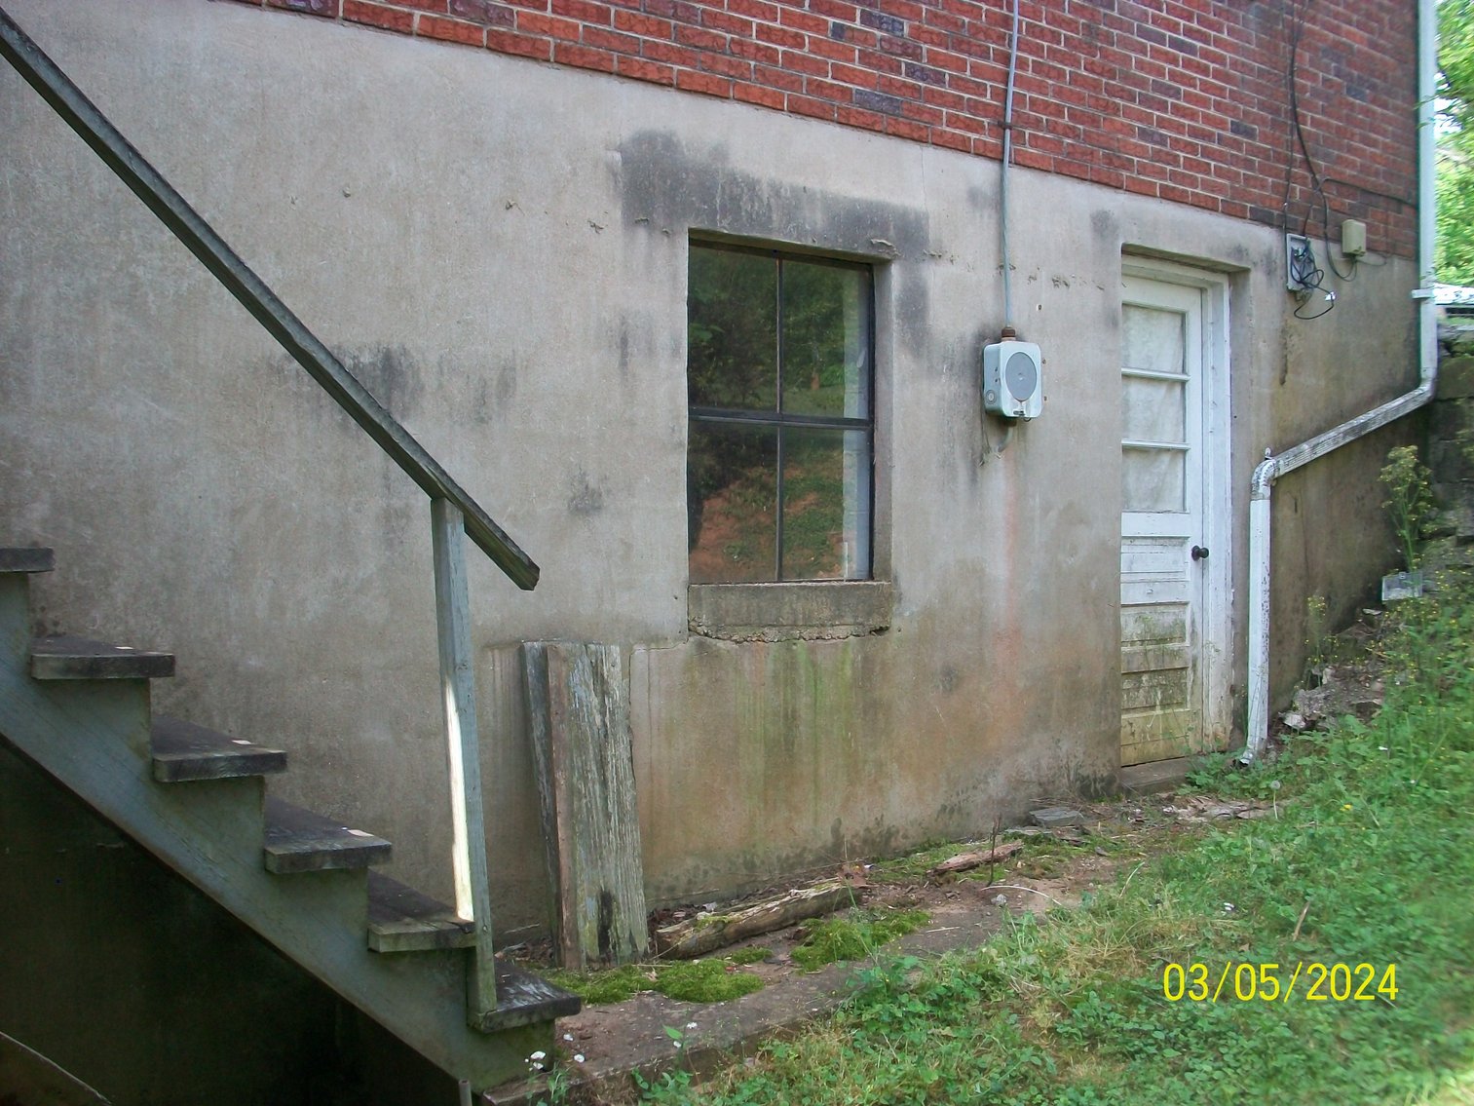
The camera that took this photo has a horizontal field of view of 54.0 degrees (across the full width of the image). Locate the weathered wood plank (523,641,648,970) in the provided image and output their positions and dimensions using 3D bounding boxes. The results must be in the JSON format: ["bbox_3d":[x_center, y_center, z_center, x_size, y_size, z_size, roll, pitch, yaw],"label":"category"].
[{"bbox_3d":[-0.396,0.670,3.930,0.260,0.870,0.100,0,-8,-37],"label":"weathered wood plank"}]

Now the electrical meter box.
[{"bbox_3d":[0.960,-0.598,4.998,0.208,0.262,0.090,-1,1,-37],"label":"electrical meter box"}]

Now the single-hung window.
[{"bbox_3d":[0.118,-0.426,4.588,0.795,1.030,0.080,-1,1,-37],"label":"single-hung window"}]

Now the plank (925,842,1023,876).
[{"bbox_3d":[0.763,0.975,4.606,0.370,0.050,0.070,-4,4,-34],"label":"plank"}]

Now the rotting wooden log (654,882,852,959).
[{"bbox_3d":[0.072,1.018,4.061,0.680,0.080,0.100,-5,4,-42],"label":"rotting wooden log"}]

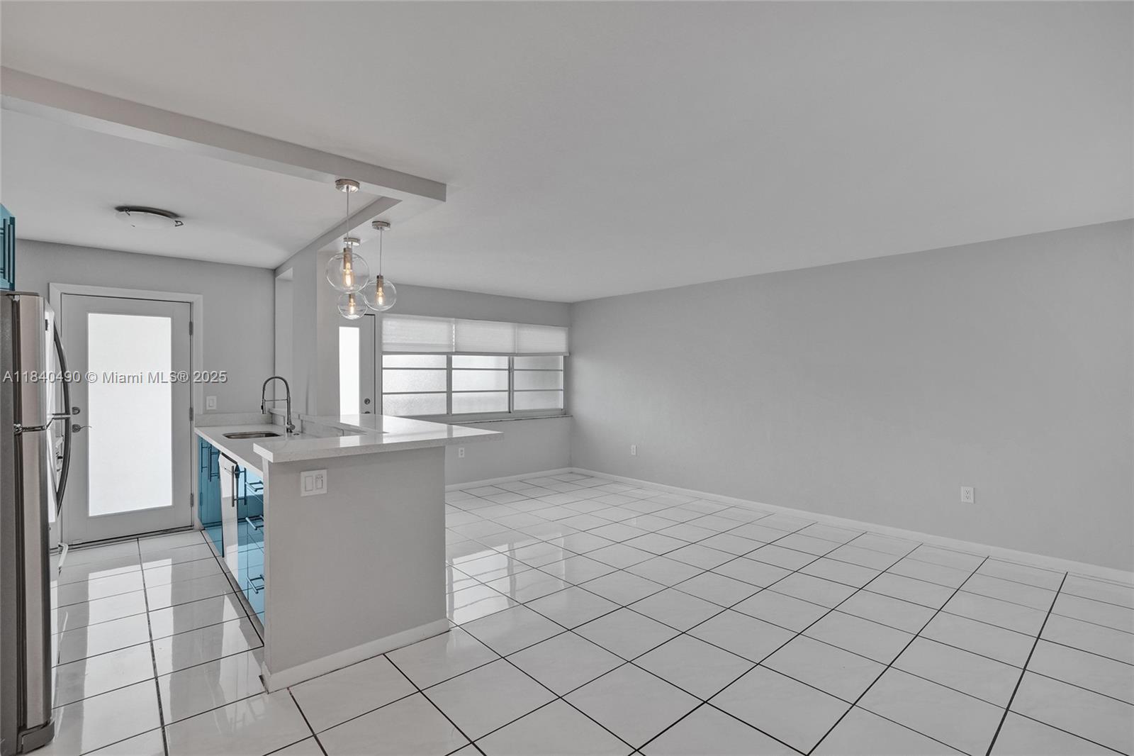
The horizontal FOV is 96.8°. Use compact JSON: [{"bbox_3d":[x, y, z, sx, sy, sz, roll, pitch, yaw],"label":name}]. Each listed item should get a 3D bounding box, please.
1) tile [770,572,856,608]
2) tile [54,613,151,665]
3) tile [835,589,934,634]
[{"bbox_3d":[1.604,1.379,3.287,0.430,0.010,0.430,0,0,-41],"label":"tile"},{"bbox_3d":[-2.479,1.379,2.653,0.430,0.010,0.430,0,0,-41],"label":"tile"},{"bbox_3d":[1.891,1.379,2.981,0.430,0.010,0.430,0,0,-41],"label":"tile"}]

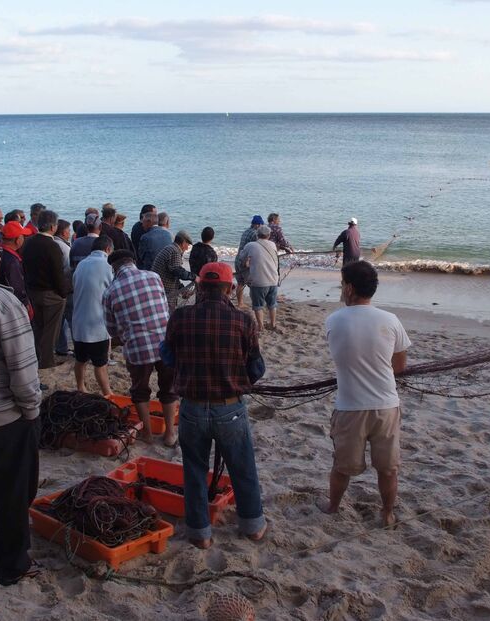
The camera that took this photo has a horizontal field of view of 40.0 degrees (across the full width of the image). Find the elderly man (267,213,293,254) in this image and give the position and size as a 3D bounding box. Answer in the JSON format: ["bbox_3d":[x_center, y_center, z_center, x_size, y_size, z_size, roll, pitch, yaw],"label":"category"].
[{"bbox_3d":[0.604,-0.912,12.232,0.620,1.720,0.520,-4,17,-14],"label":"elderly man"}]

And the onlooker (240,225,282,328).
[{"bbox_3d":[0.209,-0.507,10.434,0.550,1.660,0.420,2,16,6],"label":"onlooker"}]

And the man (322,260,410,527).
[{"bbox_3d":[0.742,0.517,4.141,0.530,1.687,0.380,-3,17,-12],"label":"man"}]

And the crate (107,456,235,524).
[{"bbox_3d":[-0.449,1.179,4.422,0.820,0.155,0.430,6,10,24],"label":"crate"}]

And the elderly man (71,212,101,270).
[{"bbox_3d":[-2.032,-0.424,8.735,0.520,1.670,0.360,5,17,17],"label":"elderly man"}]

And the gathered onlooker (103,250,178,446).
[{"bbox_3d":[-0.823,0.281,5.340,0.560,1.560,0.560,-8,18,-24],"label":"gathered onlooker"}]

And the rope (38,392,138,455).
[{"bbox_3d":[-1.333,0.886,5.411,0.750,0.420,0.520,5,17,16],"label":"rope"}]

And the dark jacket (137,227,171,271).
[{"bbox_3d":[-1.403,-0.969,10.551,0.520,0.740,0.320,5,17,17],"label":"dark jacket"}]

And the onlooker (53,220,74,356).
[{"bbox_3d":[-2.266,-0.276,8.355,0.500,1.700,0.340,11,19,33],"label":"onlooker"}]

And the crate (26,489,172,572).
[{"bbox_3d":[-0.850,1.260,3.885,0.799,0.140,0.398,7,5,39],"label":"crate"}]

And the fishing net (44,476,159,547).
[{"bbox_3d":[-0.827,1.136,3.905,0.620,0.310,0.410,14,21,40],"label":"fishing net"}]

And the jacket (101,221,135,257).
[{"bbox_3d":[-1.886,-0.990,10.126,0.540,0.700,0.340,8,18,24],"label":"jacket"}]

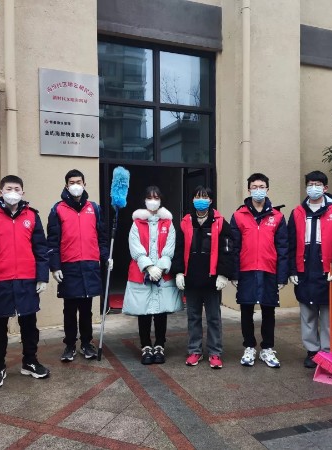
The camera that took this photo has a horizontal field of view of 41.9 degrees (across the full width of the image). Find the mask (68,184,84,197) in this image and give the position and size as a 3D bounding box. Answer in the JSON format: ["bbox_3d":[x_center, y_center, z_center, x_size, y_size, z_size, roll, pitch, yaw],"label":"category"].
[{"bbox_3d":[-0.859,-0.328,4.160,0.145,0.125,0.090,-1,1,-10],"label":"mask"}]

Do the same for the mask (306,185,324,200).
[{"bbox_3d":[1.359,-0.295,3.940,0.155,0.135,0.090,0,2,27],"label":"mask"}]

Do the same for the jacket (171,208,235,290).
[{"bbox_3d":[0.340,0.221,4.036,0.566,0.739,0.320,0,1,3],"label":"jacket"}]

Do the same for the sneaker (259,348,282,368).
[{"bbox_3d":[0.960,1.217,3.995,0.105,0.125,0.285,-1,1,-17],"label":"sneaker"}]

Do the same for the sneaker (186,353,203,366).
[{"bbox_3d":[0.275,1.229,4.079,0.100,0.110,0.260,0,2,22],"label":"sneaker"}]

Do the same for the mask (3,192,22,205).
[{"bbox_3d":[-1.262,-0.215,3.580,0.145,0.110,0.090,-1,2,-18],"label":"mask"}]

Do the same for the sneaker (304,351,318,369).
[{"bbox_3d":[1.349,1.219,4.018,0.110,0.120,0.280,0,2,20],"label":"sneaker"}]

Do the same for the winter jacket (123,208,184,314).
[{"bbox_3d":[-0.128,0.336,4.102,0.557,0.998,0.400,0,1,-2],"label":"winter jacket"}]

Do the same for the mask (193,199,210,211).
[{"bbox_3d":[0.330,-0.185,3.980,0.150,0.110,0.080,0,1,4],"label":"mask"}]

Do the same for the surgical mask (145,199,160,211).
[{"bbox_3d":[-0.120,-0.181,4.070,0.135,0.105,0.085,0,2,-2],"label":"surgical mask"}]

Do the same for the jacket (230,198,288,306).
[{"bbox_3d":[0.871,0.248,4.060,0.520,0.980,0.330,0,2,8],"label":"jacket"}]

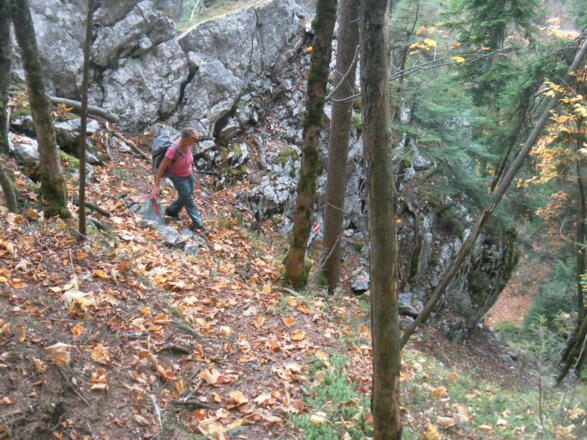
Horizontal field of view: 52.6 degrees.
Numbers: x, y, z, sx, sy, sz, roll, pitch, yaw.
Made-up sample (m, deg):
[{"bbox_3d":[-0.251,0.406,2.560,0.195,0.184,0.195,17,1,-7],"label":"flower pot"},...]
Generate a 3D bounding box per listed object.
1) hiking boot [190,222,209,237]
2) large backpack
[{"bbox_3d":[-1.394,0.142,8.850,0.300,0.160,0.115,23,20,27],"label":"hiking boot"},{"bbox_3d":[-1.955,-1.020,9.100,0.330,0.560,0.360,23,20,27],"label":"large backpack"}]

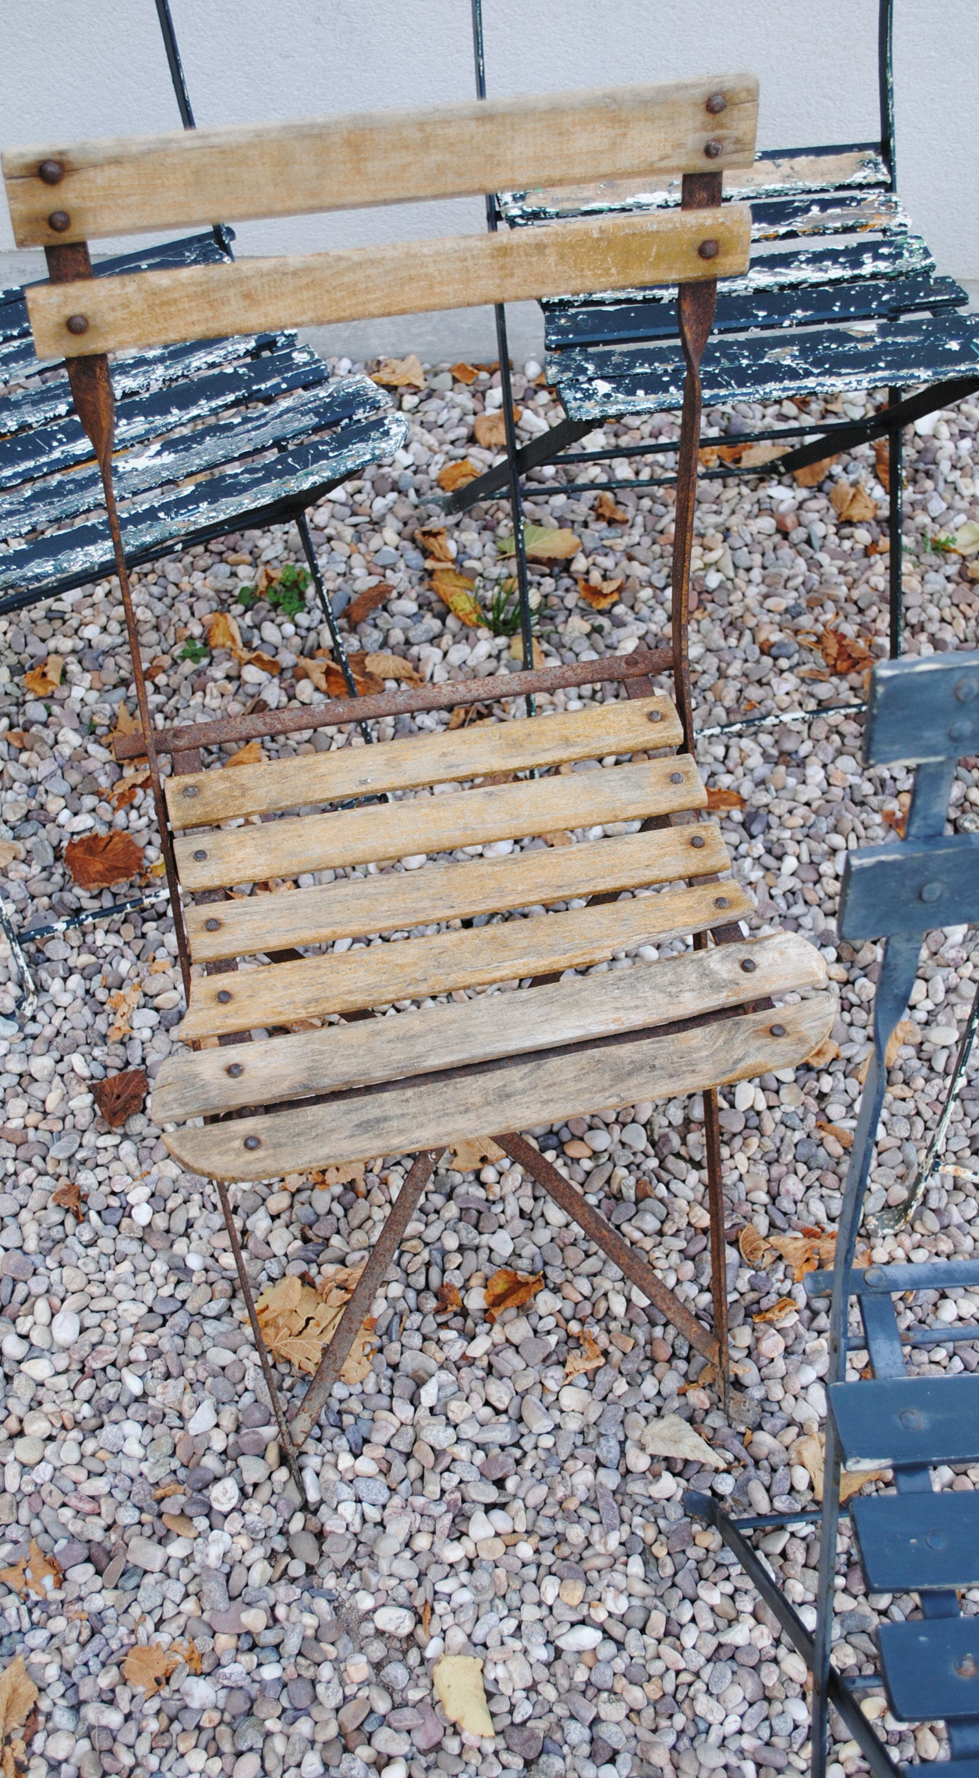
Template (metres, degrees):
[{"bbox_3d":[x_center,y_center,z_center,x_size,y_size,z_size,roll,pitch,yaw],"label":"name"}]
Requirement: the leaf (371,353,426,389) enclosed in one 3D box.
[{"bbox_3d":[-0.100,-0.572,1.964,0.058,0.030,0.032,2,60,-3],"label":"leaf"}]

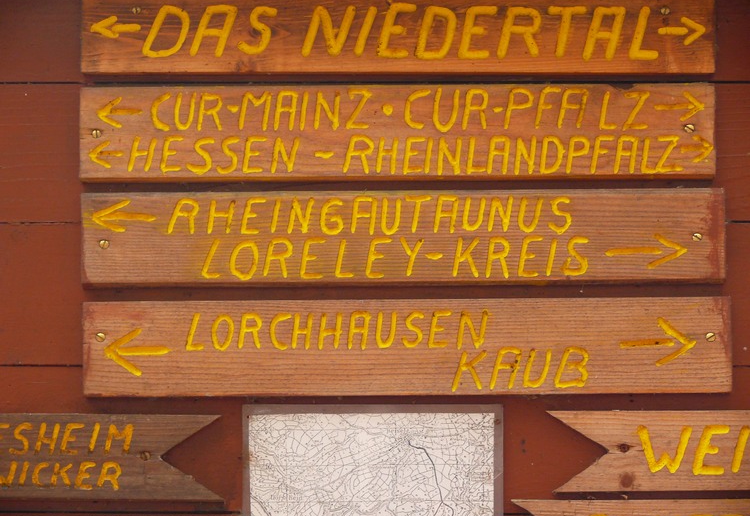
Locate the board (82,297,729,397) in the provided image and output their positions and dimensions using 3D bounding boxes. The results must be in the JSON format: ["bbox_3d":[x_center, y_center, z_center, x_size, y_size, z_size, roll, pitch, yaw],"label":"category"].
[{"bbox_3d":[0.028,0.080,2.369,0.564,0.084,0.020,0,-15,1],"label":"board"}]

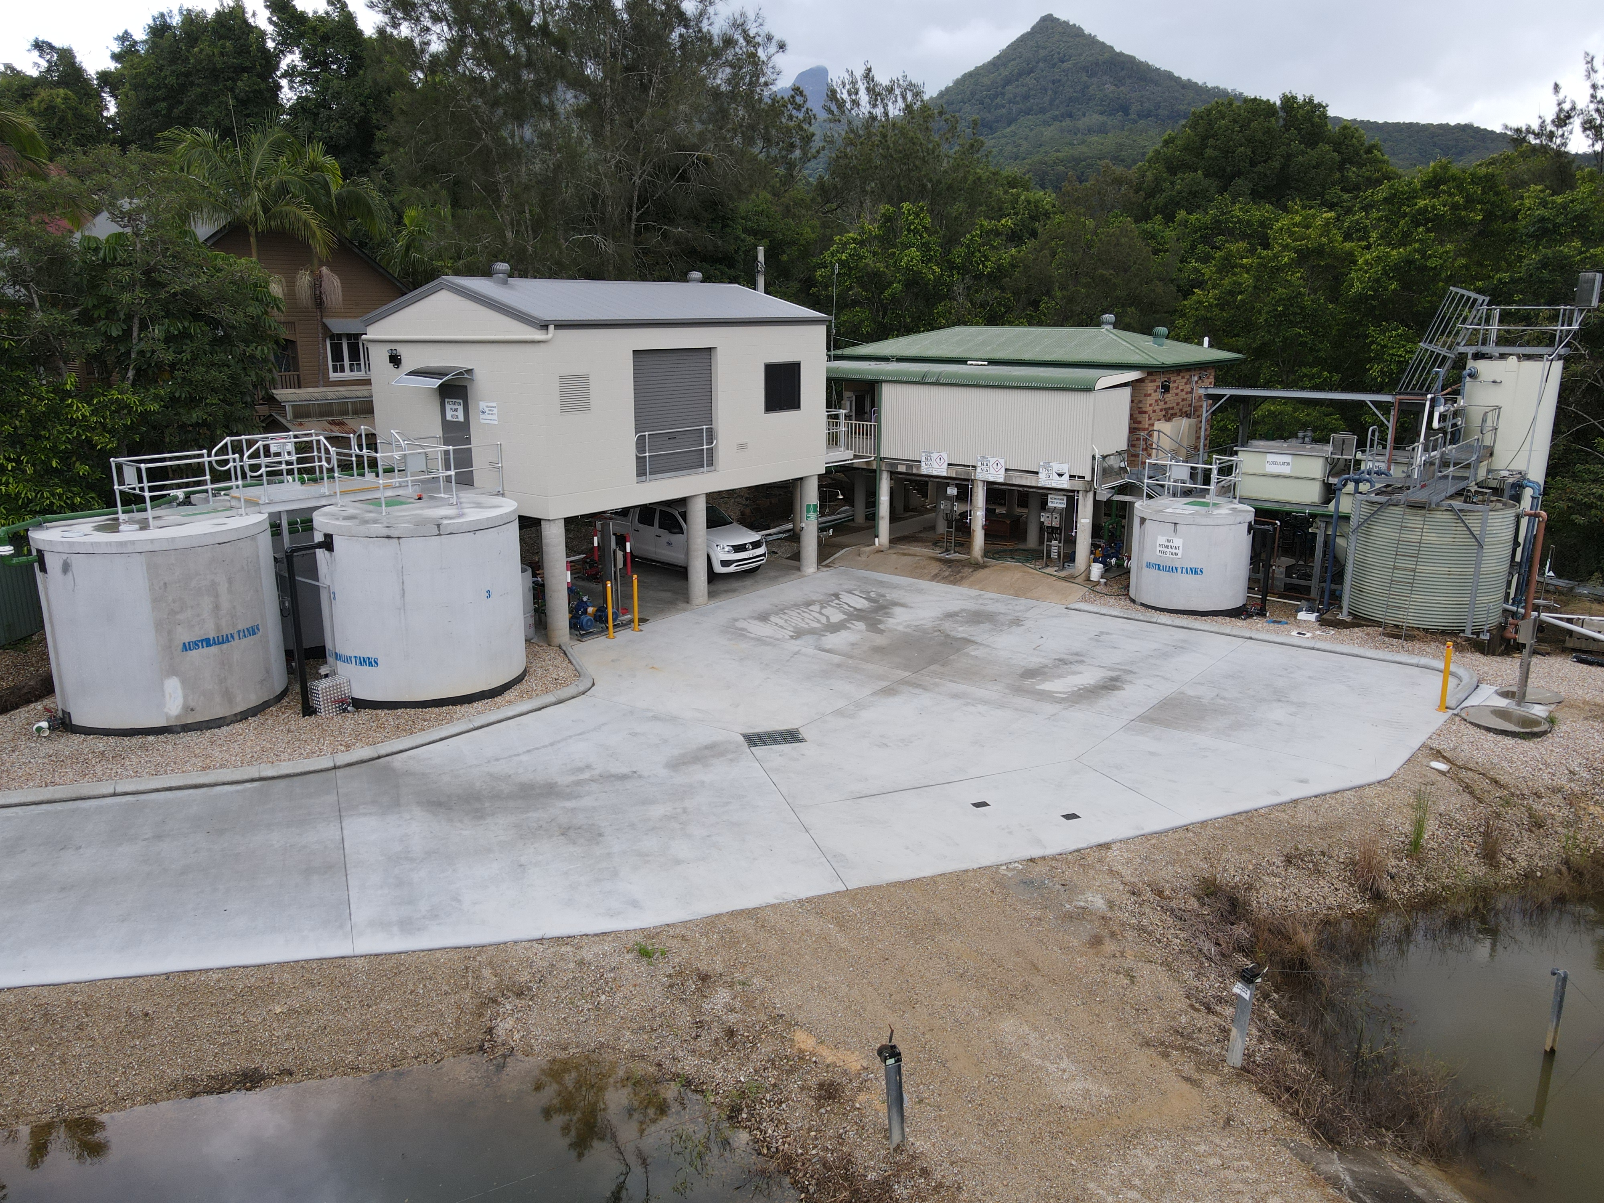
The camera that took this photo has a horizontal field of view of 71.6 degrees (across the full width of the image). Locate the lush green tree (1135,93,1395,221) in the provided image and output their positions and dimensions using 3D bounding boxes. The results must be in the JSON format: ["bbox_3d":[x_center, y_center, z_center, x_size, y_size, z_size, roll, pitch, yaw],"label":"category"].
[{"bbox_3d":[23.429,-16.876,58.258,12.049,18.000,14.000,6,16,20],"label":"lush green tree"}]

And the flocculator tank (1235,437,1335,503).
[{"bbox_3d":[11.536,-3.106,26.185,2.070,1.220,2.100,12,19,38],"label":"flocculator tank"}]

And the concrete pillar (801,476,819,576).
[{"bbox_3d":[0.196,-2.024,28.903,0.450,2.600,0.450,0,15,0],"label":"concrete pillar"}]

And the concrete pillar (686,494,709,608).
[{"bbox_3d":[-2.411,-1.227,25.836,0.450,2.600,0.450,-1,15,-5],"label":"concrete pillar"}]

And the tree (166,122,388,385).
[{"bbox_3d":[-13.079,-7.251,28.858,5.400,9.633,4.800,-6,16,-23],"label":"tree"}]

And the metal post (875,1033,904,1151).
[{"bbox_3d":[0.758,4.070,9.297,0.180,1.040,0.160,2,15,5],"label":"metal post"}]

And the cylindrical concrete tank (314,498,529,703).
[{"bbox_3d":[-6.771,-0.079,19.964,3.416,3.130,3.416,-4,14,-19],"label":"cylindrical concrete tank"}]

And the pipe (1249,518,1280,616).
[{"bbox_3d":[10.234,-0.801,24.797,0.550,2.200,0.180,12,19,38],"label":"pipe"}]

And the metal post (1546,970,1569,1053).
[{"bbox_3d":[7.726,4.185,11.359,0.150,0.930,0.140,11,18,36],"label":"metal post"}]

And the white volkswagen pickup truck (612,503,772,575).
[{"bbox_3d":[-3.318,-1.760,29.523,5.250,1.830,1.980,11,18,37],"label":"white volkswagen pickup truck"}]

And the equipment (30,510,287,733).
[{"bbox_3d":[-10.750,0.196,18.836,3.434,3.149,3.434,-8,17,-30],"label":"equipment"}]

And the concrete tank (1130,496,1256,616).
[{"bbox_3d":[9.367,-1.154,26.966,2.720,2.390,2.720,5,15,19],"label":"concrete tank"}]

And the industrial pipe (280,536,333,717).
[{"bbox_3d":[-8.055,0.420,18.524,0.240,3.000,0.850,12,19,38],"label":"industrial pipe"}]

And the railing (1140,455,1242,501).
[{"bbox_3d":[9.381,-2.889,26.785,1.700,1.060,1.700,12,19,39],"label":"railing"}]

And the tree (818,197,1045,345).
[{"bbox_3d":[5.012,-10.412,44.542,9.200,10.898,8.000,2,15,6],"label":"tree"}]

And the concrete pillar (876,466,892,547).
[{"bbox_3d":[2.284,-2.498,30.466,0.280,2.219,0.280,1,15,4],"label":"concrete pillar"}]

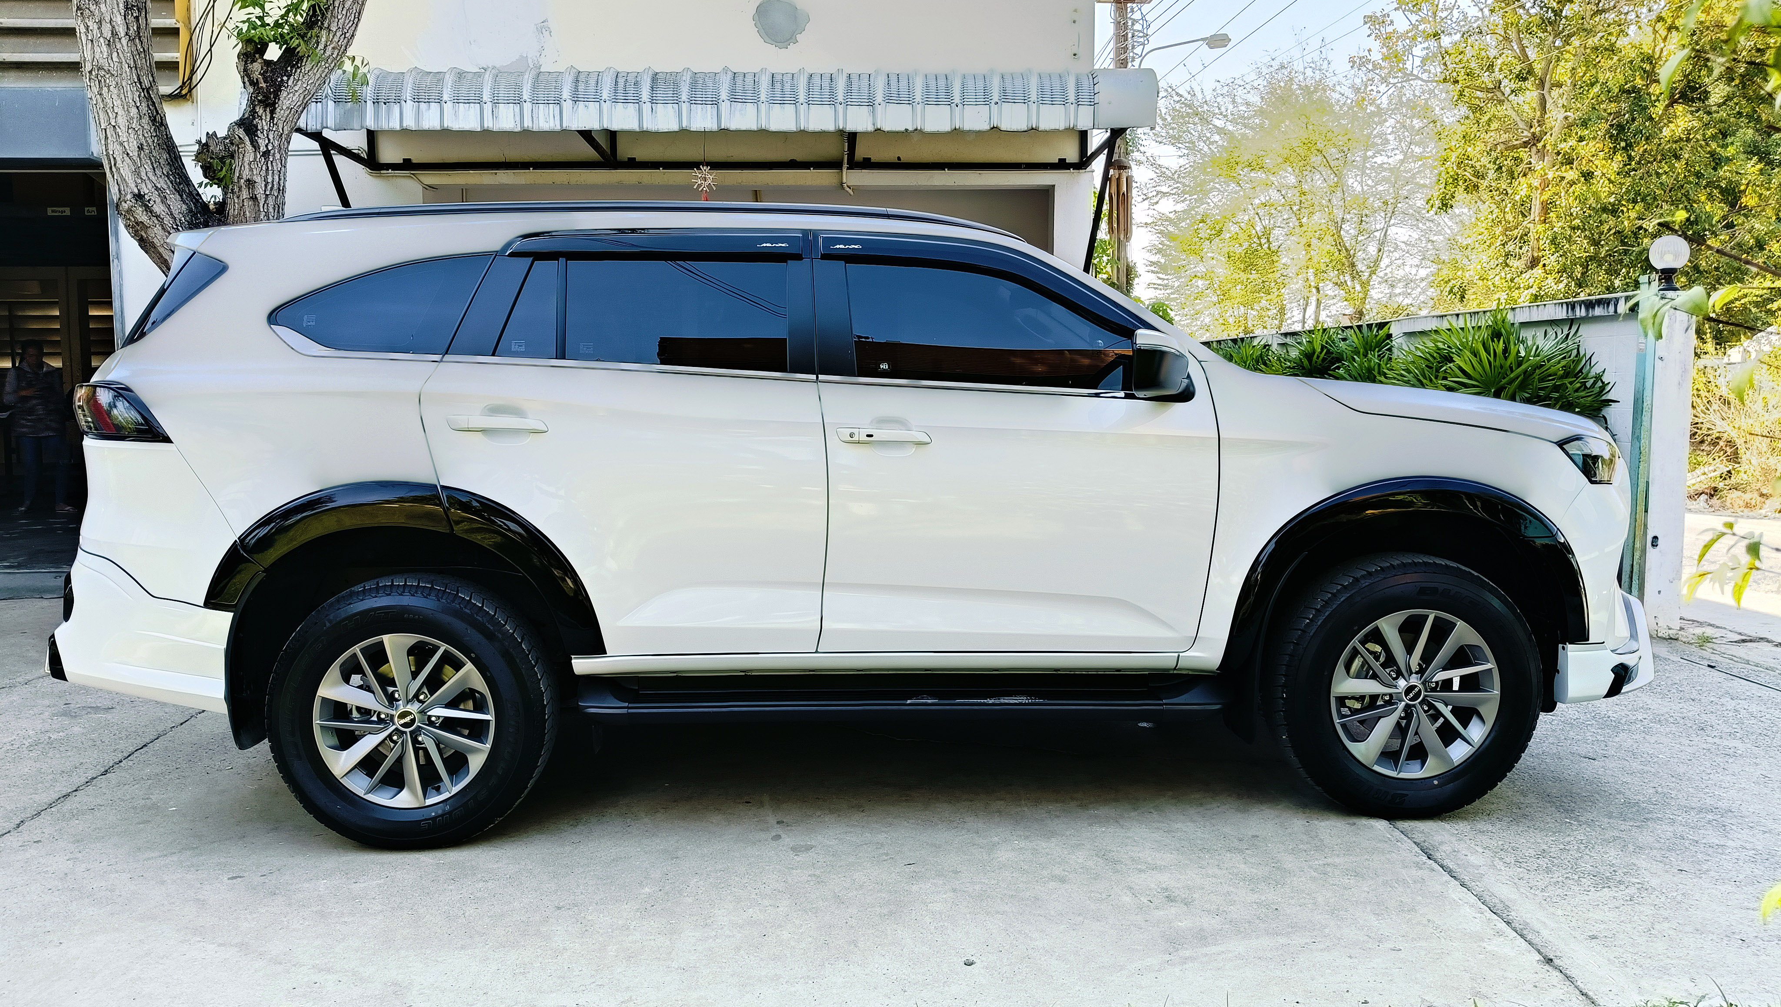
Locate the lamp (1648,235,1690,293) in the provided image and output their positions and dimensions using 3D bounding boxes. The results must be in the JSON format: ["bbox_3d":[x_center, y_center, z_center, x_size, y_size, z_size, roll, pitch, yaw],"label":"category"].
[{"bbox_3d":[3.903,-1.202,6.700,0.180,0.285,0.180,0,5,0],"label":"lamp"}]

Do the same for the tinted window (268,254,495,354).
[{"bbox_3d":[-1.407,-0.552,3.701,0.581,0.275,0.090,0,-12,1],"label":"tinted window"}]

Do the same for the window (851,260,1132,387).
[{"bbox_3d":[0.287,-0.501,3.801,0.819,0.400,0.040,-1,-13,-5],"label":"window"}]

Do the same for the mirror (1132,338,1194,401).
[{"bbox_3d":[0.725,-0.376,3.628,0.150,0.185,0.240,-1,6,-3],"label":"mirror"}]

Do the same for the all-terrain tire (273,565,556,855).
[{"bbox_3d":[-1.352,0.585,3.809,0.770,0.765,0.265,-1,6,-3],"label":"all-terrain tire"}]

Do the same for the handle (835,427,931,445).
[{"bbox_3d":[-0.019,-0.188,3.672,0.262,0.046,0.050,-1,6,-3],"label":"handle"}]

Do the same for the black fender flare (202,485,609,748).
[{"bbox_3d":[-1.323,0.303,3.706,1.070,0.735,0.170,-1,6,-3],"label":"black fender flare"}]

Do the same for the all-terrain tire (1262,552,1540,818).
[{"bbox_3d":[1.501,0.538,3.935,0.770,0.770,0.265,0,5,-3],"label":"all-terrain tire"}]

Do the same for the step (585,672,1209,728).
[{"bbox_3d":[0.036,0.570,3.829,1.820,0.090,0.200,0,5,-3],"label":"step"}]

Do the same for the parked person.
[{"bbox_3d":[-7.646,-0.699,11.936,0.520,1.540,0.360,-4,6,-37],"label":"parked person"}]

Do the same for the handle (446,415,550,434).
[{"bbox_3d":[-1.059,-0.215,3.620,0.268,0.046,0.050,-1,6,-3],"label":"handle"}]

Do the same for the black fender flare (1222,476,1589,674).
[{"bbox_3d":[1.463,0.204,3.802,0.994,0.526,0.150,0,5,-3],"label":"black fender flare"}]

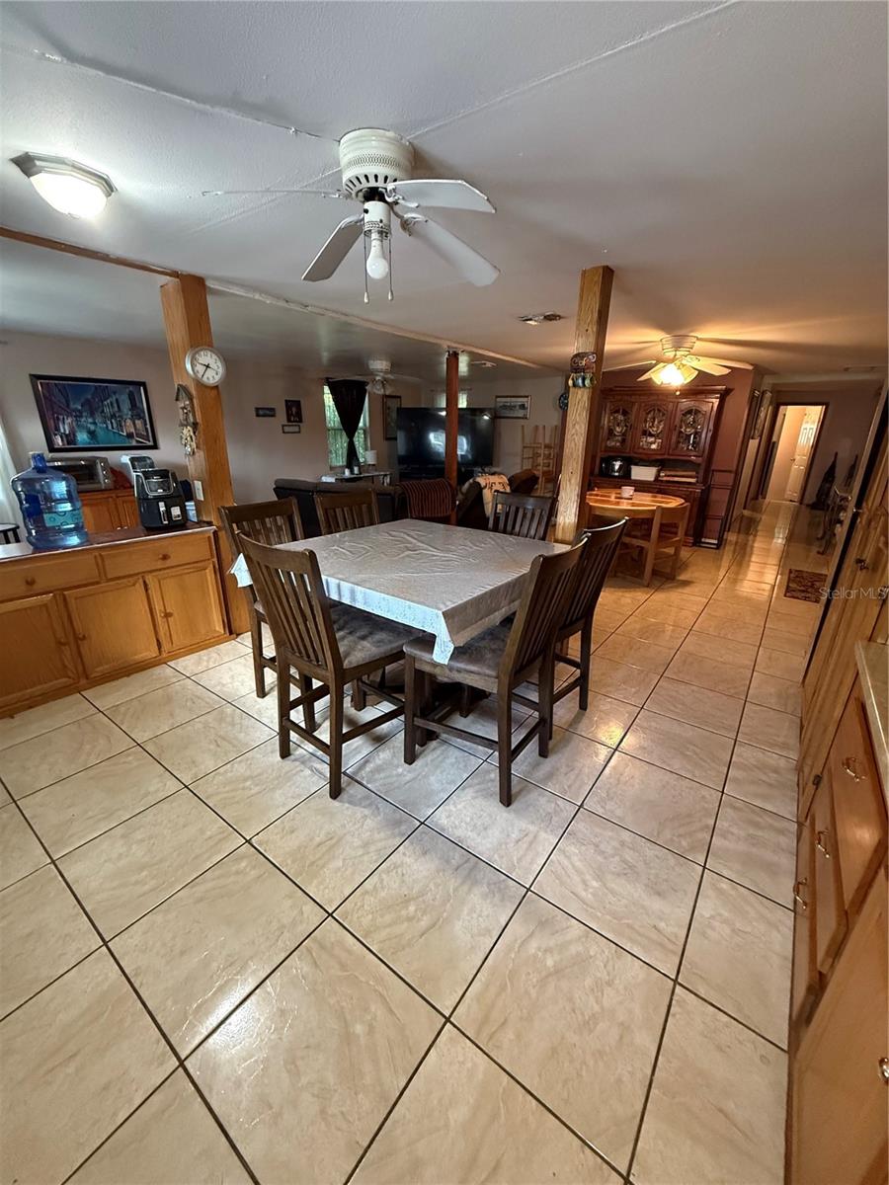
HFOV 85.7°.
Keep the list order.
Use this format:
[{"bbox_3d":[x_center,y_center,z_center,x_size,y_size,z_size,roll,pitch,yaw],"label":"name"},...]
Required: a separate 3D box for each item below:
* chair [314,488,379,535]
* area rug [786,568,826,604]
[{"bbox_3d":[-0.375,-0.022,2.868,0.584,1.075,0.461,17,25,37],"label":"chair"},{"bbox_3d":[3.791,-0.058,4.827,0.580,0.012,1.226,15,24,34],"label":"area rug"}]

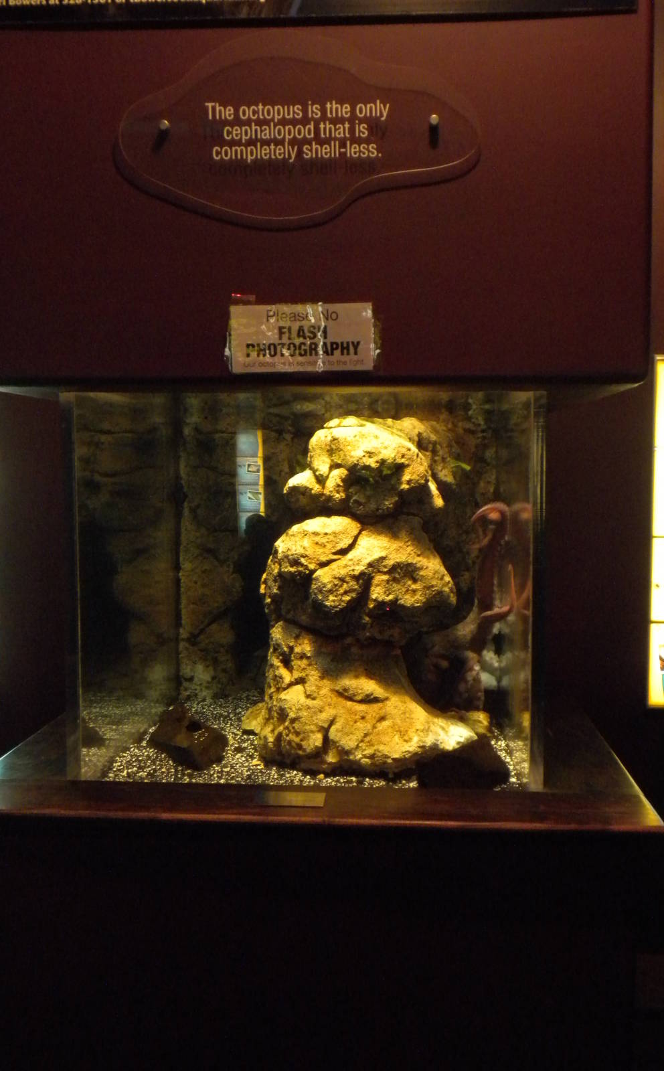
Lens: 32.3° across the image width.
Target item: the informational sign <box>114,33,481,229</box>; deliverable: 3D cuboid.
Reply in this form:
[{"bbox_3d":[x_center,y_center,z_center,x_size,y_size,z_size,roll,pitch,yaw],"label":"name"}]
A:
[{"bbox_3d":[-0.060,-0.746,2.094,0.658,0.336,0.028,0,4,4],"label":"informational sign"}]

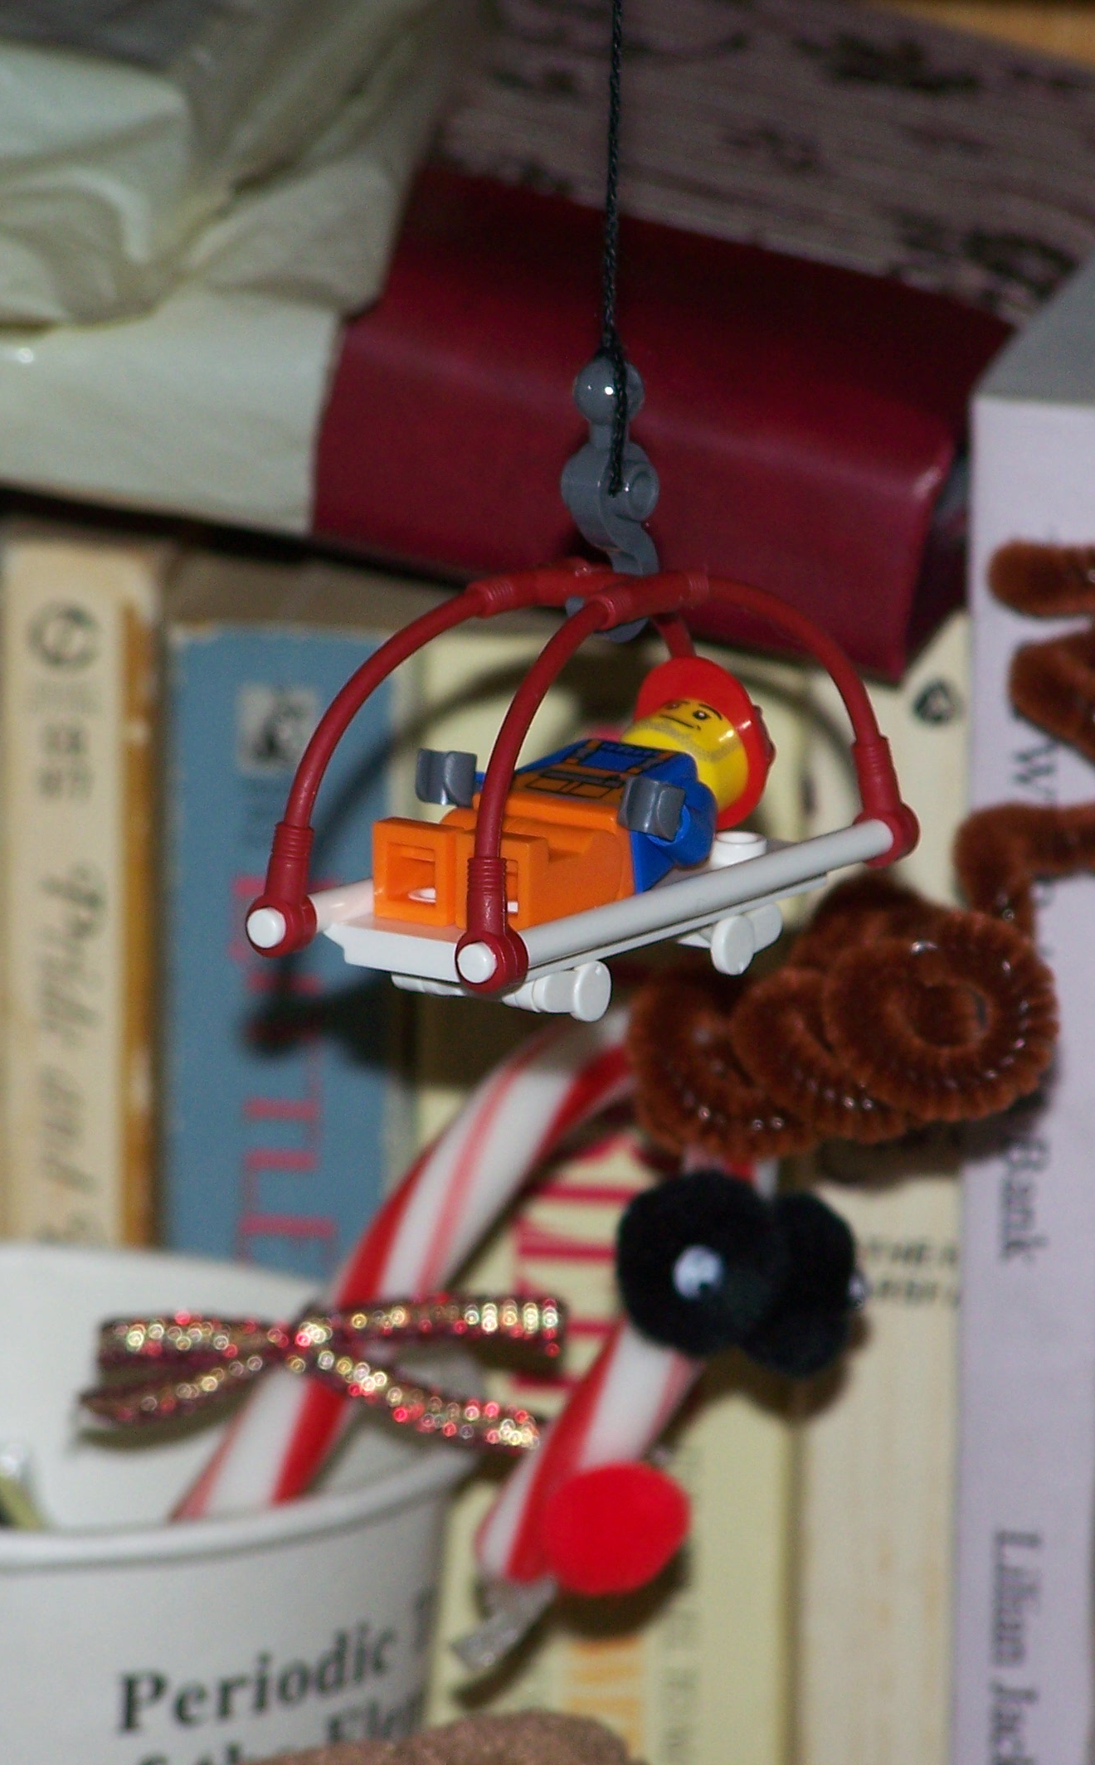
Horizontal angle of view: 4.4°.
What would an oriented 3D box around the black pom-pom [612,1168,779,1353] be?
[{"bbox_3d":[0.013,0.033,1.230,0.015,0.016,0.015,1,18,0],"label":"black pom-pom"}]

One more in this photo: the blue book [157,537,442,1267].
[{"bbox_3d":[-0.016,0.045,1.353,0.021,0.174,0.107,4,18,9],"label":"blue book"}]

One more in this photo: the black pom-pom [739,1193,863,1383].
[{"bbox_3d":[0.020,0.035,1.241,0.015,0.016,0.015,4,18,10],"label":"black pom-pom"}]

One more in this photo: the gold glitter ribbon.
[{"bbox_3d":[-0.020,0.043,1.238,0.042,0.012,0.009,2,18,5],"label":"gold glitter ribbon"}]

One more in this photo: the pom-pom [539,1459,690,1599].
[{"bbox_3d":[0.006,0.057,1.242,0.013,0.012,0.013,1,18,0],"label":"pom-pom"}]

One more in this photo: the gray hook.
[{"bbox_3d":[0.005,-0.033,1.188,0.007,0.022,0.009,11,20,29],"label":"gray hook"}]

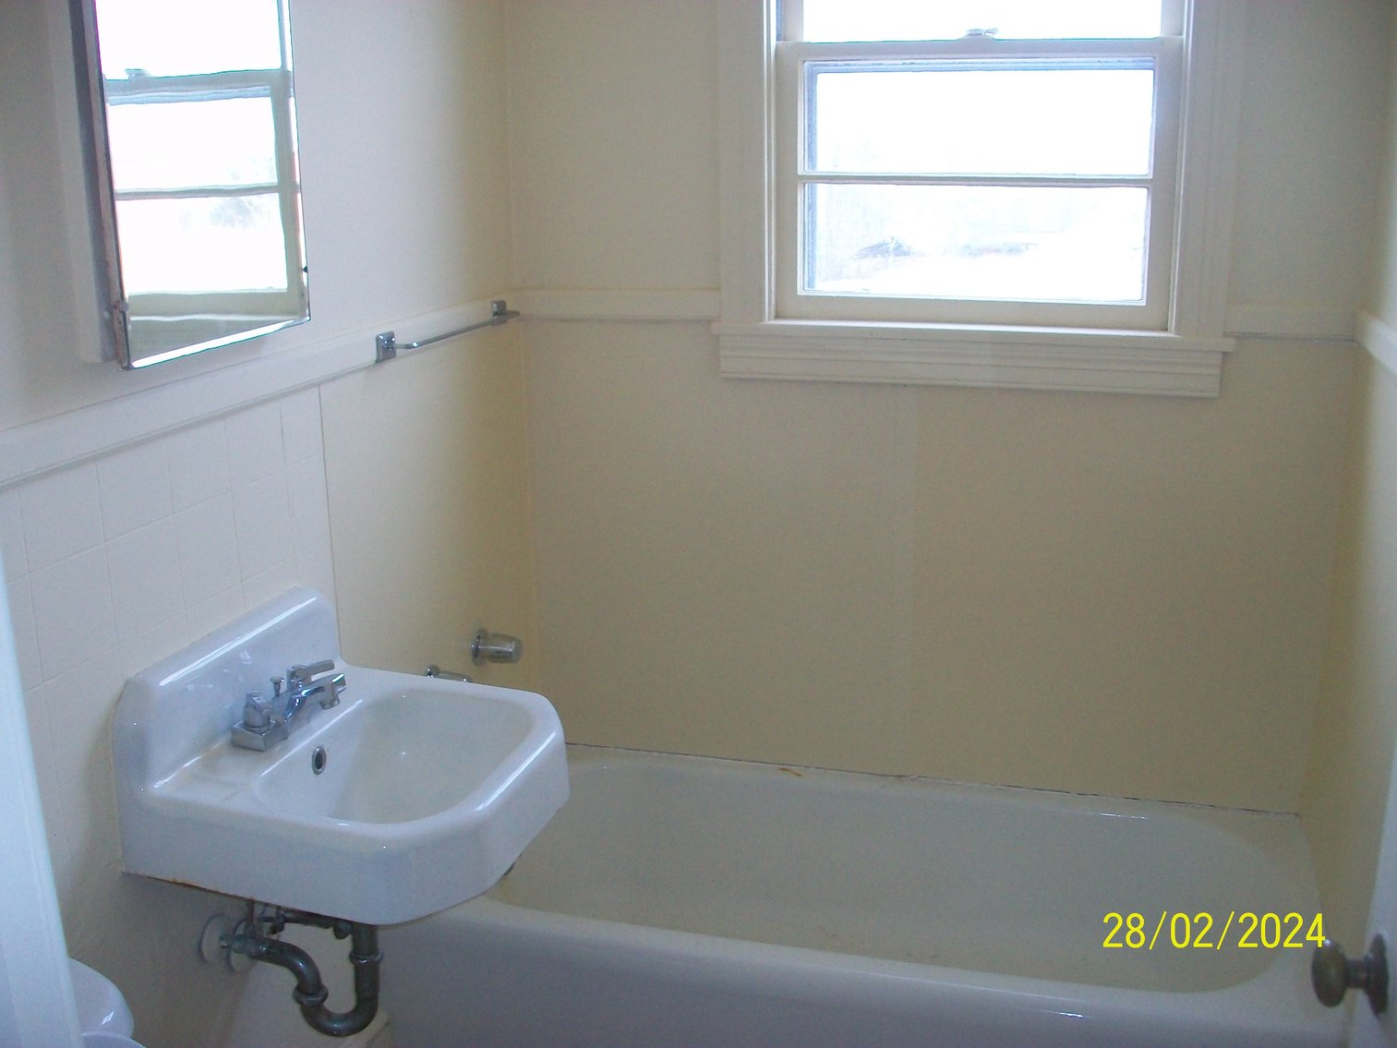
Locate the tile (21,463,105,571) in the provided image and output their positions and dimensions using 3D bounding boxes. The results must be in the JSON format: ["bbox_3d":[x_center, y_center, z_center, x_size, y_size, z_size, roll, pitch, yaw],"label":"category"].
[{"bbox_3d":[-0.694,-0.014,1.495,0.008,0.104,0.126,3,16,16],"label":"tile"}]

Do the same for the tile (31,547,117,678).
[{"bbox_3d":[-0.675,0.094,1.482,0.008,0.119,0.125,3,15,15],"label":"tile"}]

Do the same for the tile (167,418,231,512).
[{"bbox_3d":[-0.629,-0.080,1.728,0.008,0.104,0.126,3,16,16],"label":"tile"}]

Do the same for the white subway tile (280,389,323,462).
[{"bbox_3d":[-0.567,-0.144,1.952,0.008,0.104,0.105,3,16,16],"label":"white subway tile"}]

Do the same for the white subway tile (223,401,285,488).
[{"bbox_3d":[-0.583,-0.105,1.808,0.008,0.094,0.127,3,15,15],"label":"white subway tile"}]

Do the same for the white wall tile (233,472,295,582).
[{"bbox_3d":[-0.595,-0.003,1.876,0.008,0.127,0.126,3,16,16],"label":"white wall tile"}]

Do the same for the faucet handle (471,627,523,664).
[{"bbox_3d":[-0.379,0.232,2.587,0.079,0.062,0.060,3,16,16],"label":"faucet handle"}]

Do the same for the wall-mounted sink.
[{"bbox_3d":[-0.405,0.263,1.706,0.440,0.226,0.472,3,15,15],"label":"wall-mounted sink"}]

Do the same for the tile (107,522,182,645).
[{"bbox_3d":[-0.644,0.063,1.601,0.008,0.120,0.127,3,15,15],"label":"tile"}]

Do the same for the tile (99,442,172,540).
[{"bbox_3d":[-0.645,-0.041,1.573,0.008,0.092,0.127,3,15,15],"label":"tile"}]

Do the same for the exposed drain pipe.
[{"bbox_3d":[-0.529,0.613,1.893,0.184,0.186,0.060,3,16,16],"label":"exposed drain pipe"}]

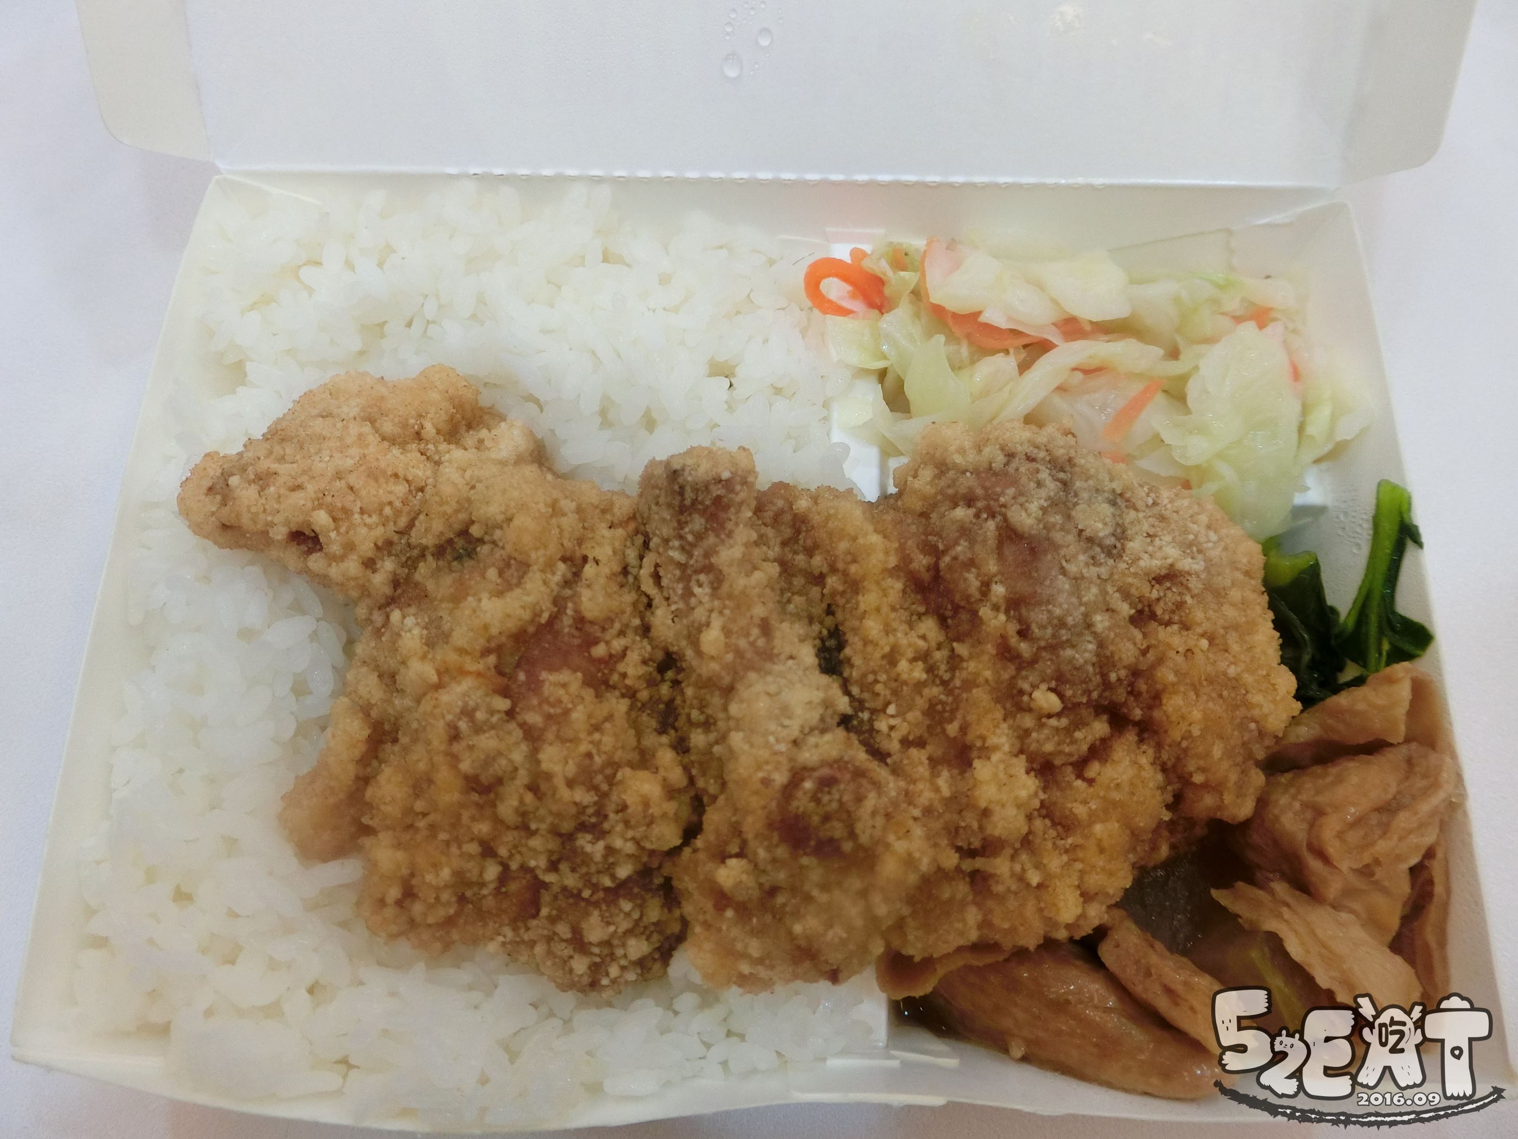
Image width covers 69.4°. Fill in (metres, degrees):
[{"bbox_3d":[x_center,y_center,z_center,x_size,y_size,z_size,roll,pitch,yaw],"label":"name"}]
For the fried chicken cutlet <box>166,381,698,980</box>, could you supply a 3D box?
[{"bbox_3d":[-0.046,0.013,0.173,0.067,0.028,0.110,-23,72,-7],"label":"fried chicken cutlet"}]

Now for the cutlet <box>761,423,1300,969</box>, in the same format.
[{"bbox_3d":[0.043,0.013,0.170,0.076,0.030,0.080,-9,71,-3],"label":"cutlet"}]

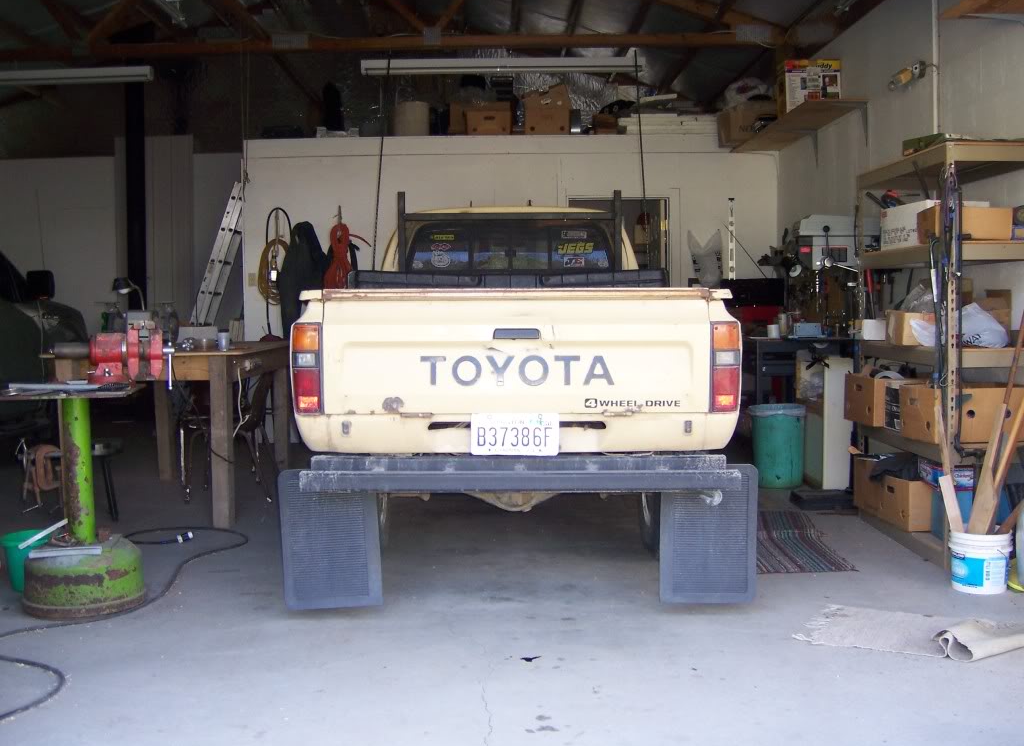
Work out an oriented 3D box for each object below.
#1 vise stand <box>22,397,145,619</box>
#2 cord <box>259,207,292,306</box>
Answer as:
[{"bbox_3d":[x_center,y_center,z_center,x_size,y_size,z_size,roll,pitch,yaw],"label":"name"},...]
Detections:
[{"bbox_3d":[-1.667,0.492,4.100,0.480,0.810,0.480,-1,3,-1],"label":"vise stand"},{"bbox_3d":[-1.980,-0.980,8.953,0.300,0.800,0.100,0,4,0],"label":"cord"}]

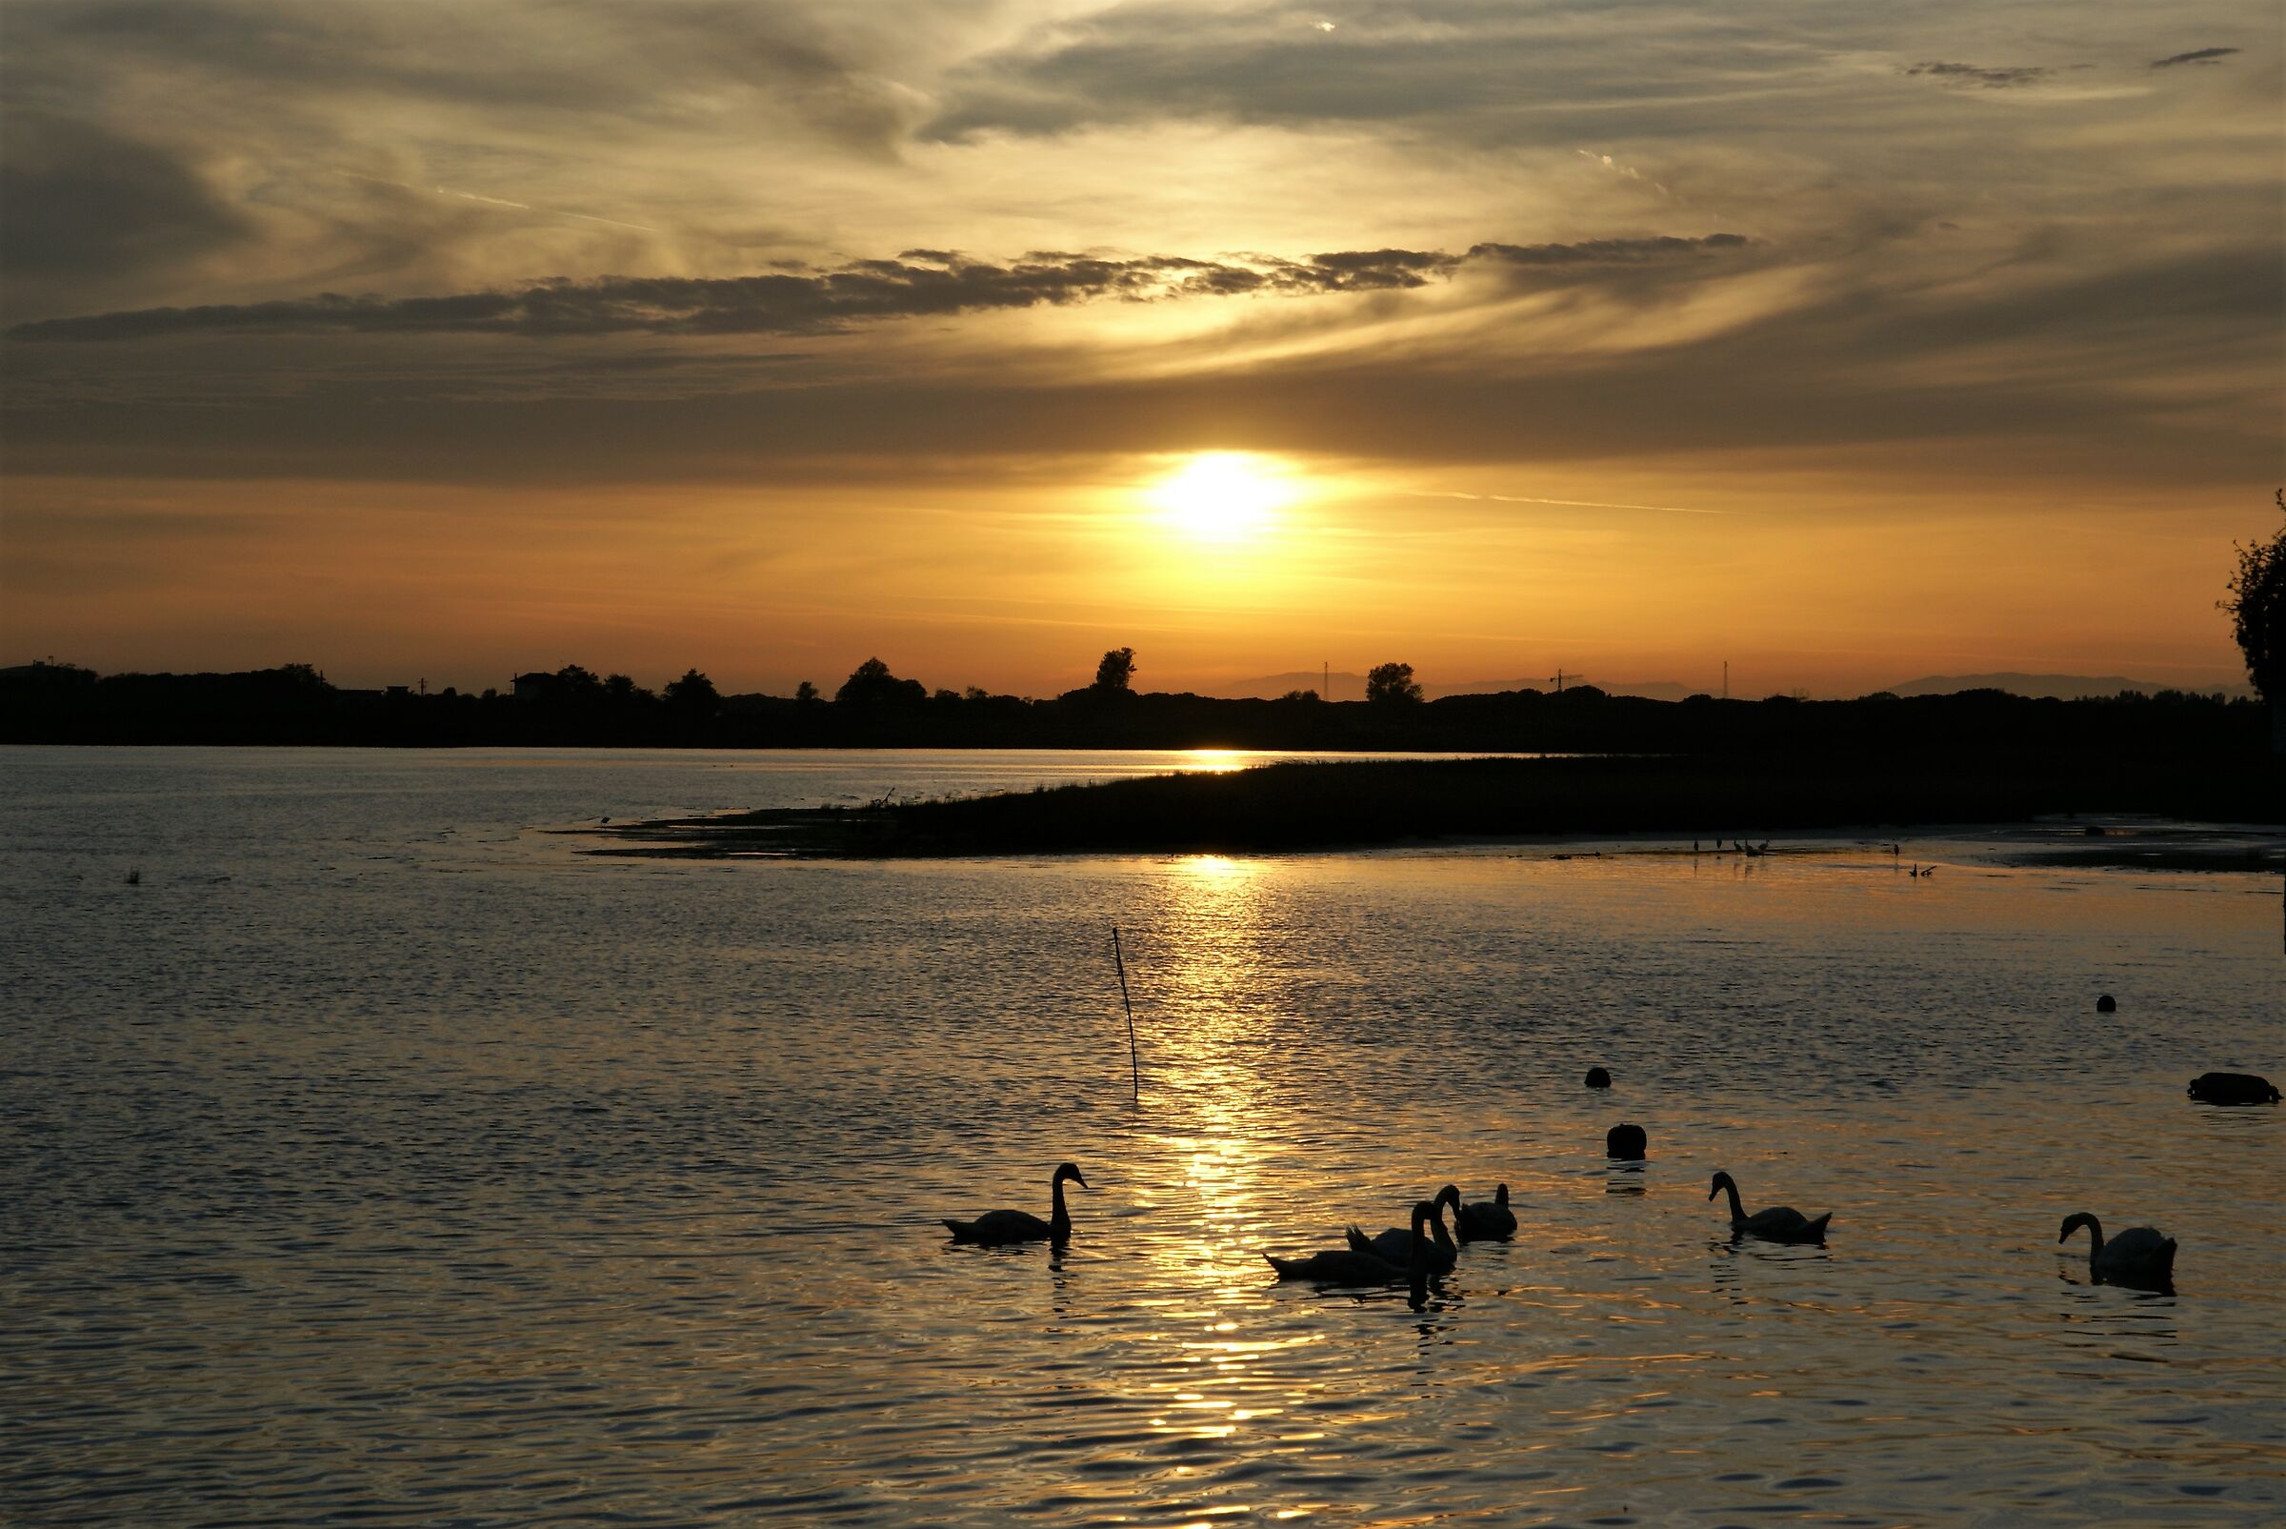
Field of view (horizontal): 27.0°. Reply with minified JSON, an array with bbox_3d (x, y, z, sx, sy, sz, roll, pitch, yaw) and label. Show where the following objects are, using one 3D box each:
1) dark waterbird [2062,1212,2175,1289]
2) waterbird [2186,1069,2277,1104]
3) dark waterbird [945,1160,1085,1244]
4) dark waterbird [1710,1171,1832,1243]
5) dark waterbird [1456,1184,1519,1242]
[{"bbox_3d":[6.436,3.134,31.440,0.980,0.430,0.420,0,1,39],"label":"dark waterbird"},{"bbox_3d":[10.537,3.084,46.038,0.860,0.280,0.400,0,0,0],"label":"waterbird"},{"bbox_3d":[-0.890,3.062,33.452,1.030,0.540,0.400,0,1,-17],"label":"dark waterbird"},{"bbox_3d":[4.428,3.091,33.627,0.980,0.480,0.420,0,1,28],"label":"dark waterbird"},{"bbox_3d":[2.433,3.120,33.744,0.420,0.420,0.950,0,1,24],"label":"dark waterbird"}]

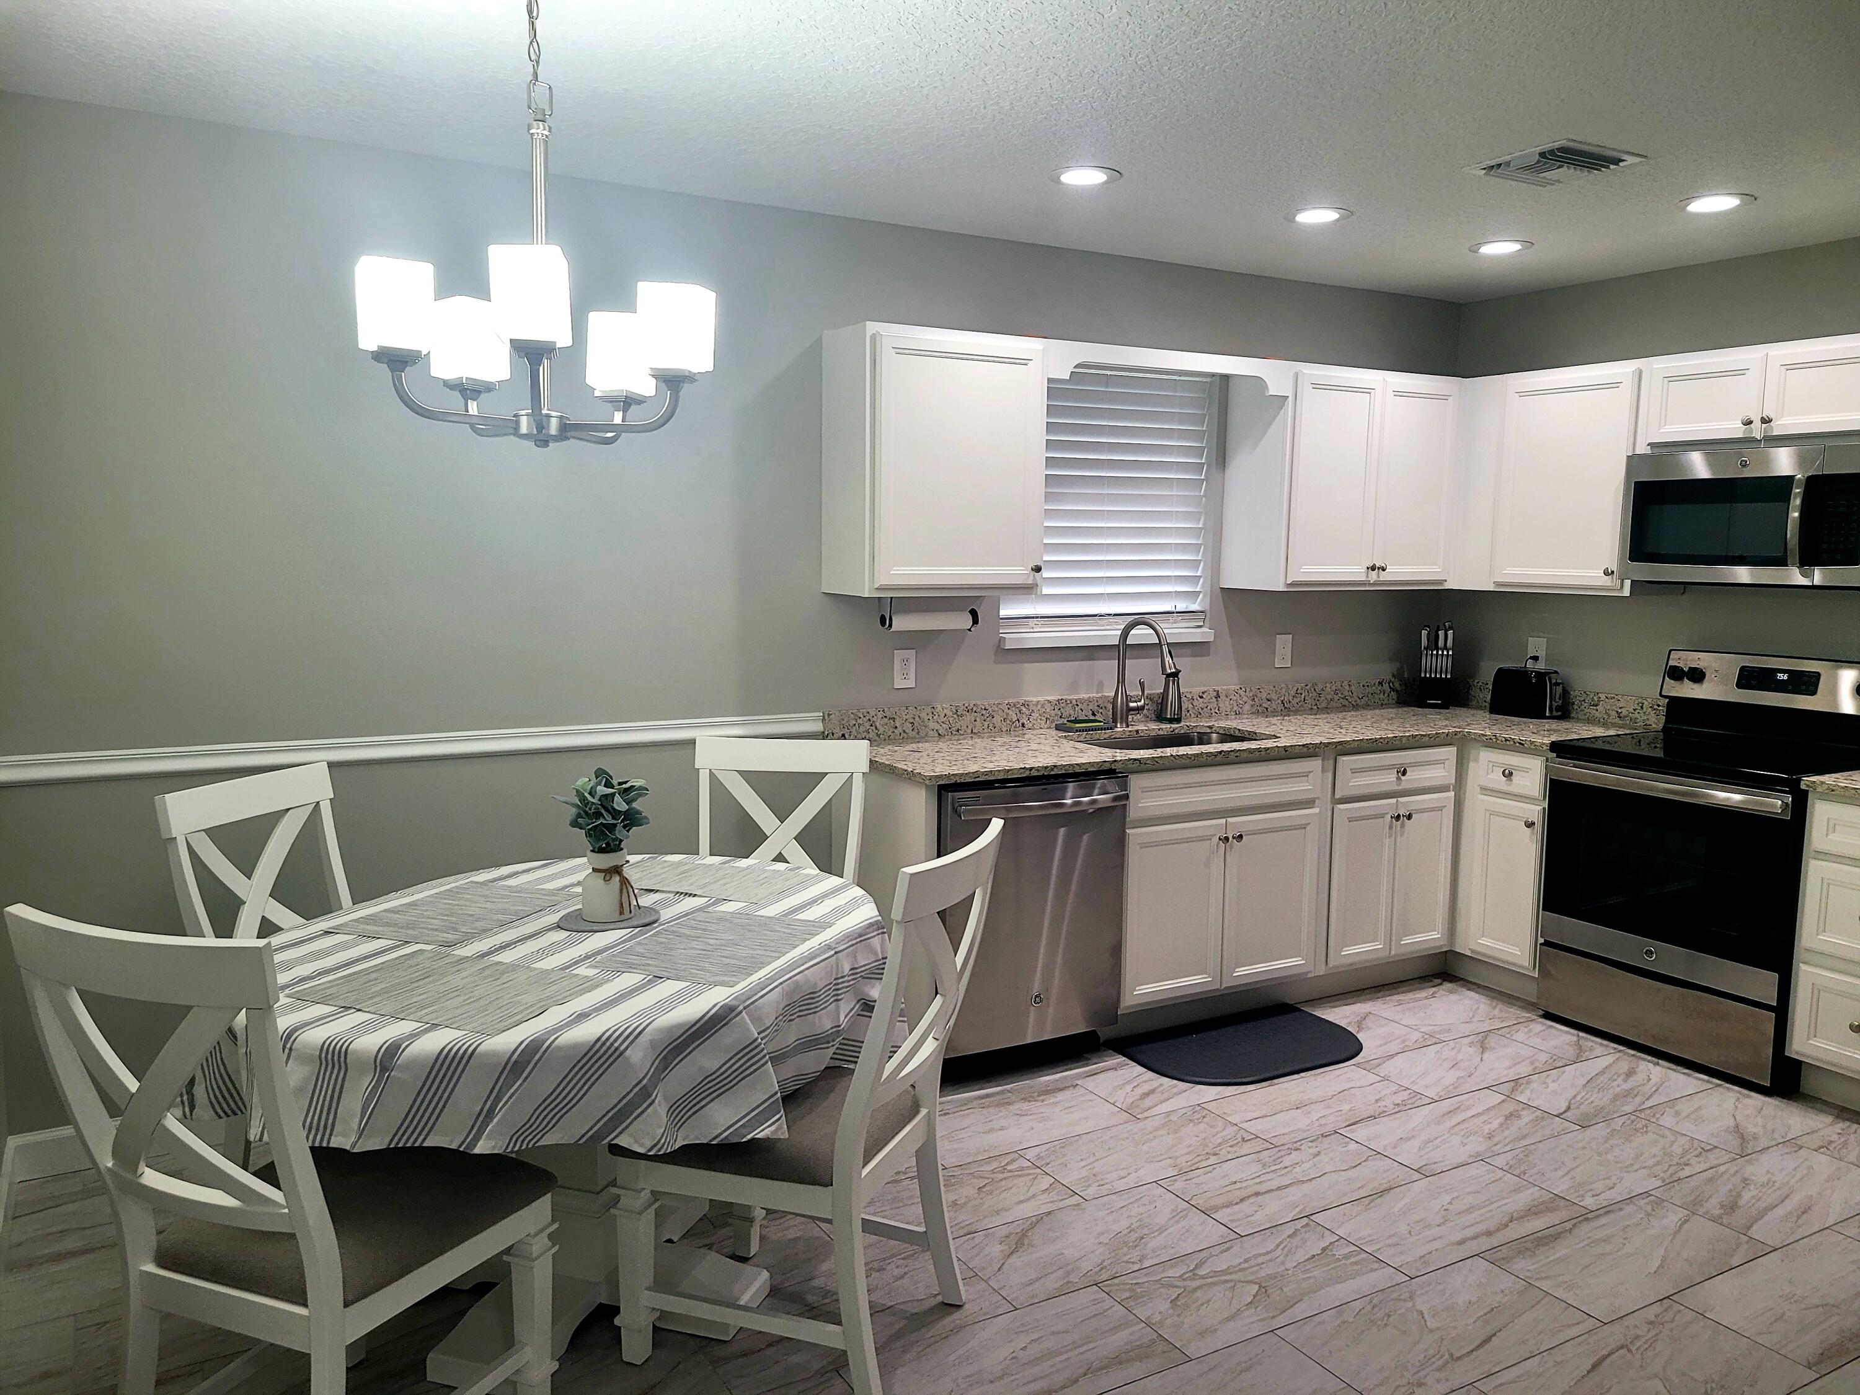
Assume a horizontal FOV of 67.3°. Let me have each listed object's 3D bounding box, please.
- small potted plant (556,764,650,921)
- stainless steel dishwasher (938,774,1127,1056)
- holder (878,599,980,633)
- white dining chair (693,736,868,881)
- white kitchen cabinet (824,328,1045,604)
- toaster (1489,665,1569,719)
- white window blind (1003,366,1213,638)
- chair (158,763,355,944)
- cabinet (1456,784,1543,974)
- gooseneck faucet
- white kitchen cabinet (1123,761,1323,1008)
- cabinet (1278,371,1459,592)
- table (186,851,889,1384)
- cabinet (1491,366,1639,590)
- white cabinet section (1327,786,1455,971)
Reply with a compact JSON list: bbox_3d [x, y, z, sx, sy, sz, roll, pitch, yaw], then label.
[{"bbox_3d":[-0.664,0.297,2.858,0.180,0.300,0.175,-3,7,-30],"label":"small potted plant"},{"bbox_3d":[0.165,0.599,4.215,0.605,0.790,0.600,-3,7,-30],"label":"stainless steel dishwasher"},{"bbox_3d":[0.014,-0.262,4.252,0.335,0.113,0.070,-3,8,-30],"label":"holder"},{"bbox_3d":[-0.447,0.639,3.549,0.475,0.998,0.615,2,7,10],"label":"white dining chair"},{"bbox_3d":[0.015,-0.696,4.199,0.605,0.764,0.320,-3,8,-30],"label":"white kitchen cabinet"},{"bbox_3d":[2.217,-0.015,5.154,0.240,0.173,0.150,7,9,44],"label":"toaster"},{"bbox_3d":[0.610,-0.676,4.731,0.880,0.900,0.065,-3,7,-30],"label":"white window blind"},{"bbox_3d":[-1.252,0.687,3.052,0.615,0.998,0.475,3,7,16],"label":"chair"},{"bbox_3d":[2.141,0.605,4.812,0.550,0.580,0.325,-3,7,-30],"label":"cabinet"},{"bbox_3d":[0.738,-0.070,4.637,0.110,0.375,0.265,-4,8,-35],"label":"gooseneck faucet"},{"bbox_3d":[0.771,0.545,4.612,0.785,0.750,0.620,-3,8,-30],"label":"white kitchen cabinet"},{"bbox_3d":[1.486,-0.769,5.020,0.830,0.735,0.320,-3,7,-30],"label":"cabinet"},{"bbox_3d":[-0.690,0.838,2.842,1.110,0.760,1.340,3,7,23],"label":"table"},{"bbox_3d":[2.291,-0.737,4.809,0.345,0.735,0.505,-3,7,-30],"label":"cabinet"},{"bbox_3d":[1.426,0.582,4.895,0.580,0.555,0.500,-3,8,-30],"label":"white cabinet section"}]

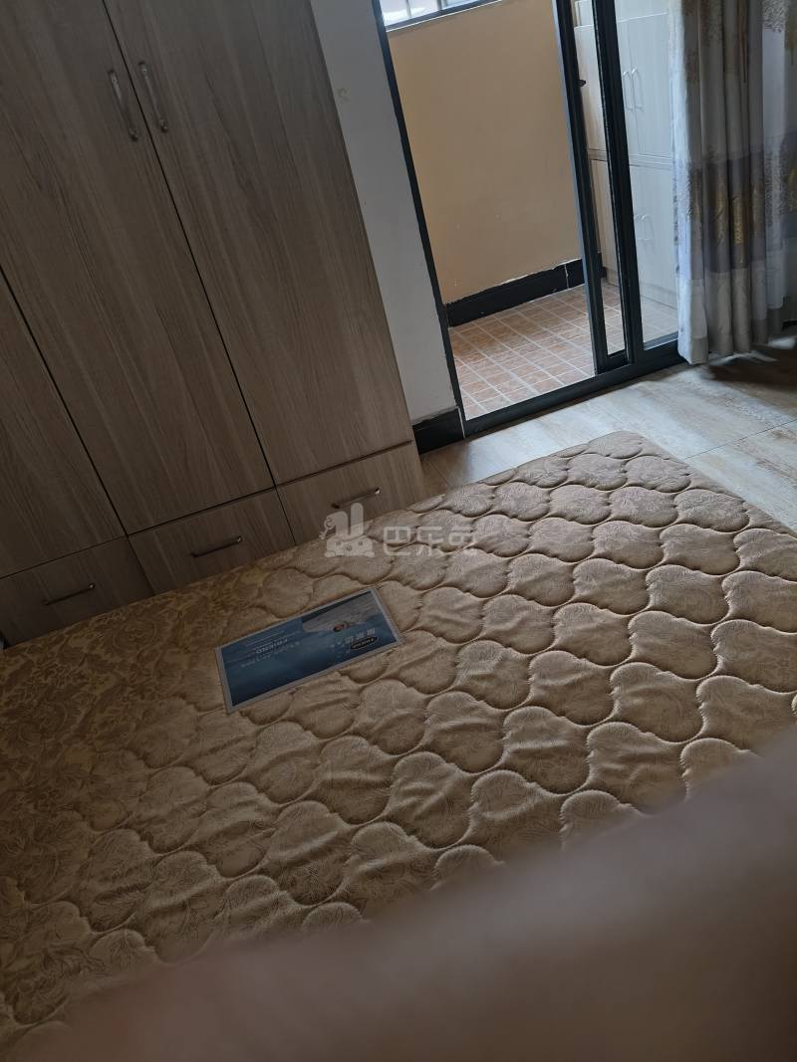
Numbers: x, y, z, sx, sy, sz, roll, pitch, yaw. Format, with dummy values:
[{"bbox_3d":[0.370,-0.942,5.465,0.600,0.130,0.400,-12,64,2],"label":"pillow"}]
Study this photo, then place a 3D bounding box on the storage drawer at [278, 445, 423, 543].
[{"bbox_3d":[-0.161,-0.168,2.155,0.350,0.205,0.440,-19,31,-7],"label":"storage drawer"}]

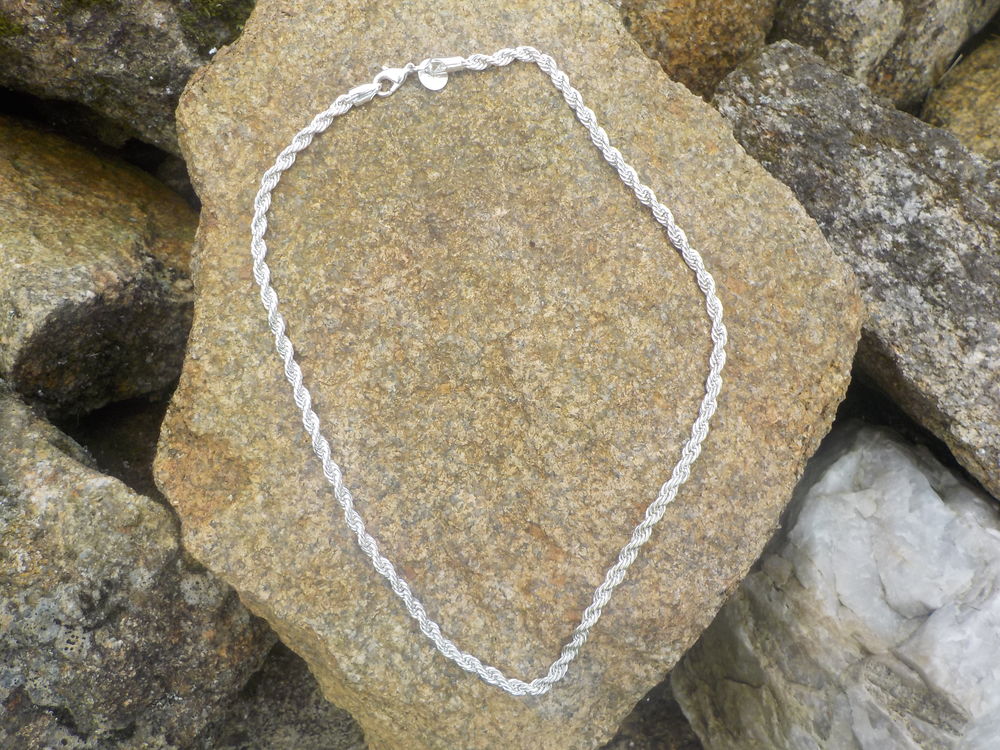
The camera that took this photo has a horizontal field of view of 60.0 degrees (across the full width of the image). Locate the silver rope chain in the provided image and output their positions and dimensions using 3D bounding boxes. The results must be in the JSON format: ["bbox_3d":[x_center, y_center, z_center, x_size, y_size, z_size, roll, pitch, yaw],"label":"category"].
[{"bbox_3d":[0.000,-0.004,0.258,0.138,0.006,0.194,-8,84,-1],"label":"silver rope chain"}]

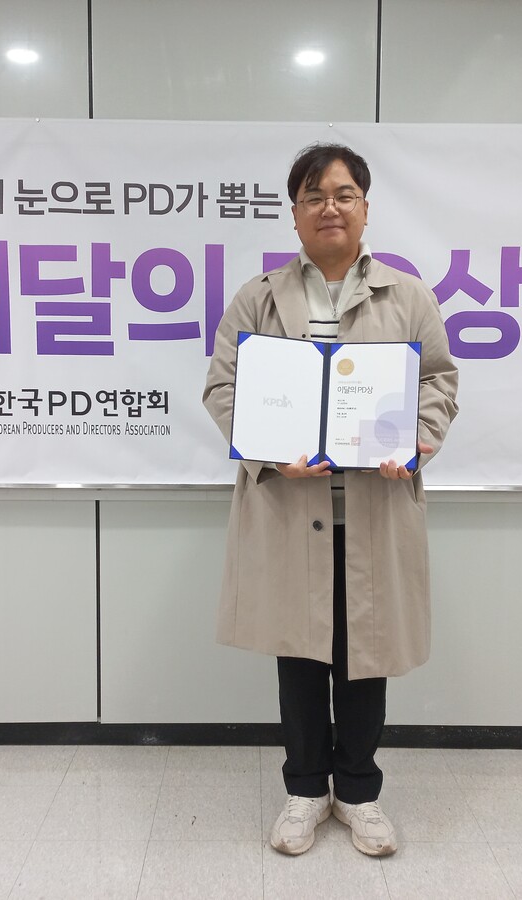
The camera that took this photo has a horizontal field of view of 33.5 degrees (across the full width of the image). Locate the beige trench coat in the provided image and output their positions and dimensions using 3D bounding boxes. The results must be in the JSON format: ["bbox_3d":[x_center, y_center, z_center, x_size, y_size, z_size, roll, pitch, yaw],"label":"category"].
[{"bbox_3d":[0.179,0.036,2.204,0.653,1.067,0.400,1,5,2],"label":"beige trench coat"}]

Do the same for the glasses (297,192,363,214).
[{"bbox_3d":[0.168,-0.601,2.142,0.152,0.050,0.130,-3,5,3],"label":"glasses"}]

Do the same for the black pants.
[{"bbox_3d":[0.191,0.499,2.291,0.335,0.846,0.250,1,5,2],"label":"black pants"}]

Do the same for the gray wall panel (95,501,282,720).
[{"bbox_3d":[-0.093,0.527,2.789,0.855,0.731,0.030,0,5,-1],"label":"gray wall panel"}]

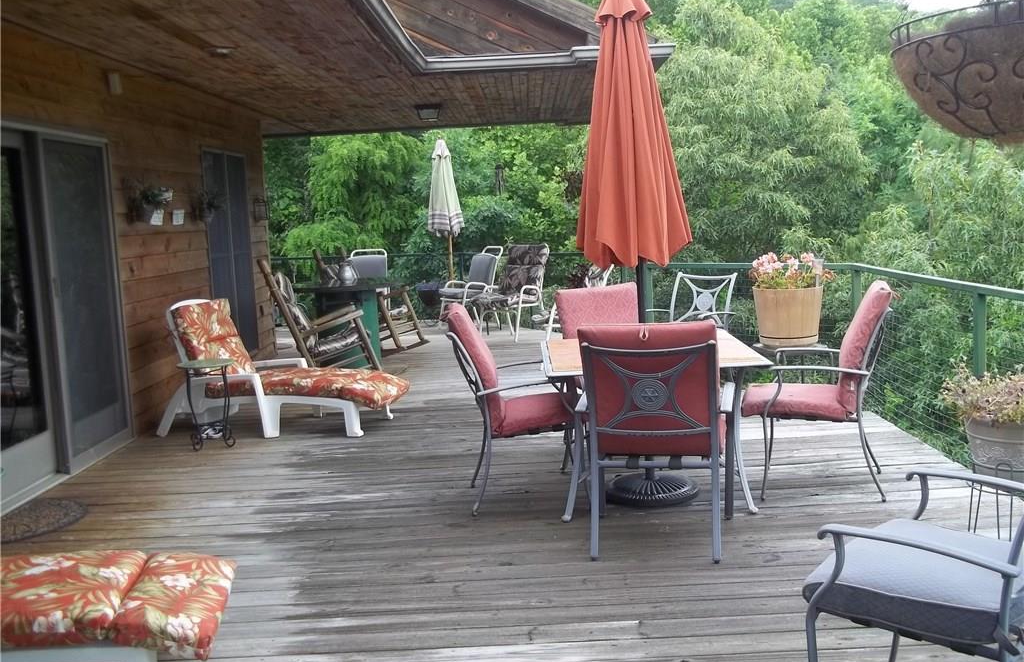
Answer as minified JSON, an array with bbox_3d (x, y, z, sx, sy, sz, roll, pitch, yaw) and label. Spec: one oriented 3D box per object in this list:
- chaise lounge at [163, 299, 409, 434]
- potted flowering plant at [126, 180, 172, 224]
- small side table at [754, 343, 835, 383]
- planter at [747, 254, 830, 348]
[{"bbox_3d":[-1.625,0.231,6.752,1.633,0.927,0.671,-1,7,11],"label":"chaise lounge"},{"bbox_3d":[-2.590,-0.933,6.765,0.240,0.310,0.330,-2,7,1],"label":"potted flowering plant"},{"bbox_3d":[1.935,0.339,6.554,0.520,0.470,0.500,-2,7,1],"label":"small side table"},{"bbox_3d":[1.918,-0.211,6.524,0.560,0.650,0.540,-2,7,1],"label":"planter"}]

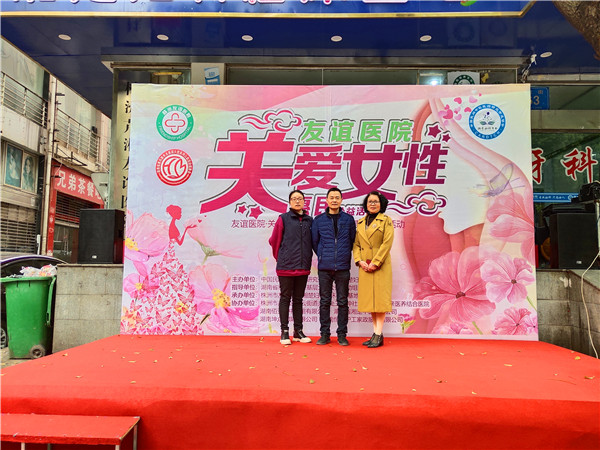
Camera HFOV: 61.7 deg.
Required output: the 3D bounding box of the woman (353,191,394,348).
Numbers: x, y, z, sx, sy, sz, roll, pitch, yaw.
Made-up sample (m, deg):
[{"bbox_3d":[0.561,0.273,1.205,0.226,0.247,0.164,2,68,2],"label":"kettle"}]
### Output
[{"bbox_3d":[0.795,0.453,5.440,0.460,1.660,0.360,-1,-6,16],"label":"woman"}]

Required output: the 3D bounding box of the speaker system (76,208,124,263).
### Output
[{"bbox_3d":[-2.523,0.174,6.490,0.445,0.690,0.420,0,-6,2],"label":"speaker system"}]

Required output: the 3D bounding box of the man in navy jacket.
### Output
[{"bbox_3d":[0.380,0.430,5.540,0.480,1.710,0.340,1,-6,1],"label":"man in navy jacket"}]

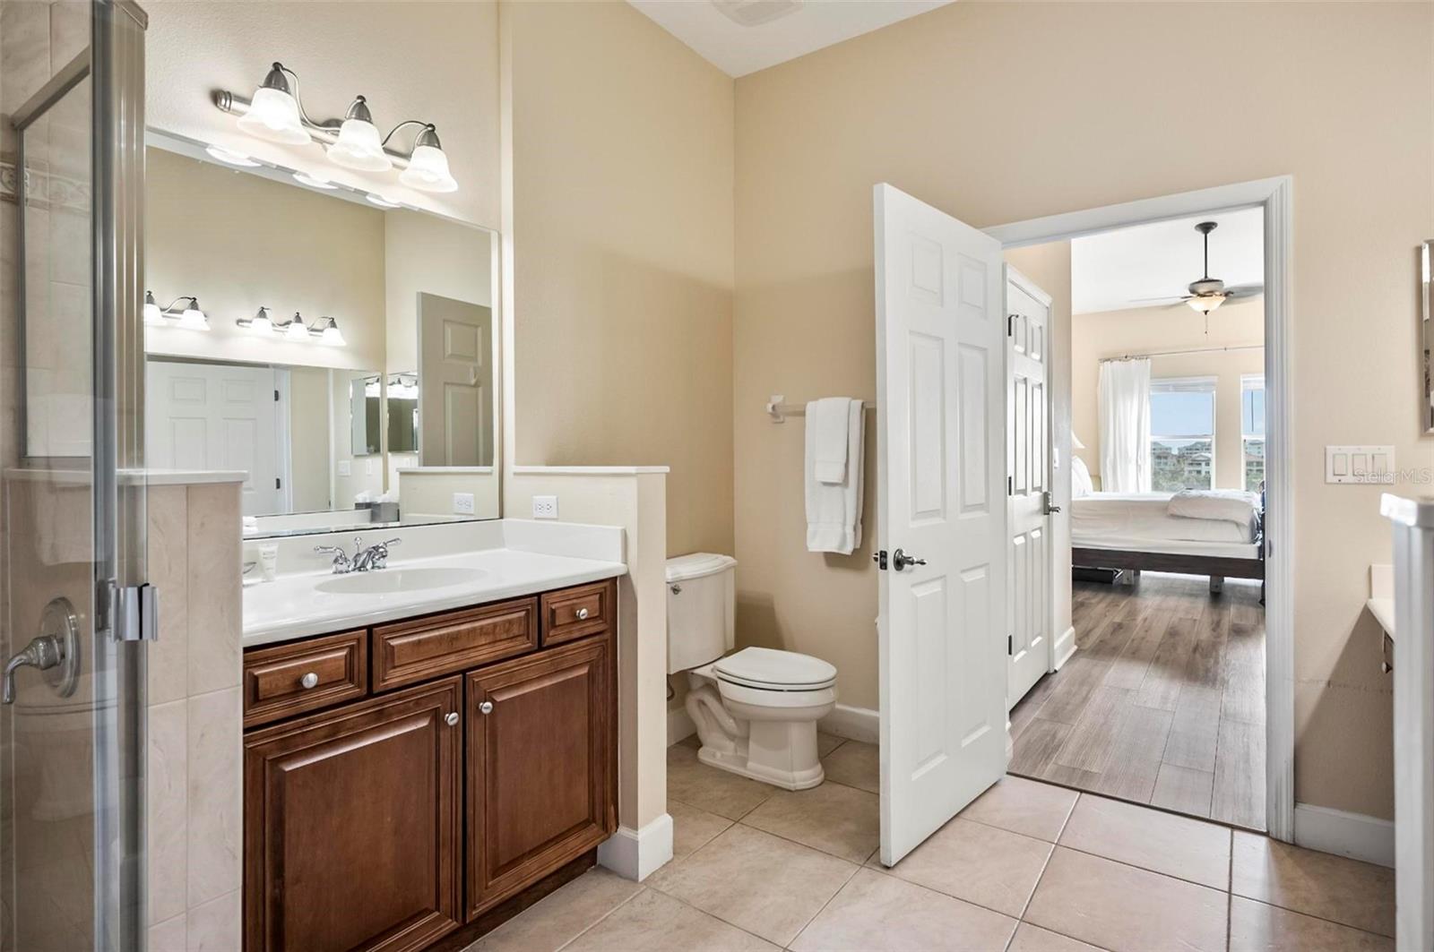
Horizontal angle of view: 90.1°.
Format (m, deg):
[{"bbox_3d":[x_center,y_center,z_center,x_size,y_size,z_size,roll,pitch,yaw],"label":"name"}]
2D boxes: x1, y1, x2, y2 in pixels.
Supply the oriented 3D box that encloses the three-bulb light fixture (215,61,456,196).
[{"bbox_3d":[-0.976,-0.941,1.941,0.188,0.177,0.634,0,1,36],"label":"three-bulb light fixture"}]

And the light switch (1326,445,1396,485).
[{"bbox_3d":[1.973,-0.033,2.196,0.162,0.116,0.010,0,1,35],"label":"light switch"}]

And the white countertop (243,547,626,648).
[{"bbox_3d":[-0.817,0.285,1.870,0.570,0.040,1.065,0,1,35],"label":"white countertop"}]

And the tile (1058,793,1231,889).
[{"bbox_3d":[1.403,1.179,2.337,0.452,0.010,0.452,0,1,35],"label":"tile"}]

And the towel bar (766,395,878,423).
[{"bbox_3d":[0.503,-0.312,3.161,0.658,0.127,0.075,0,1,36],"label":"towel bar"}]

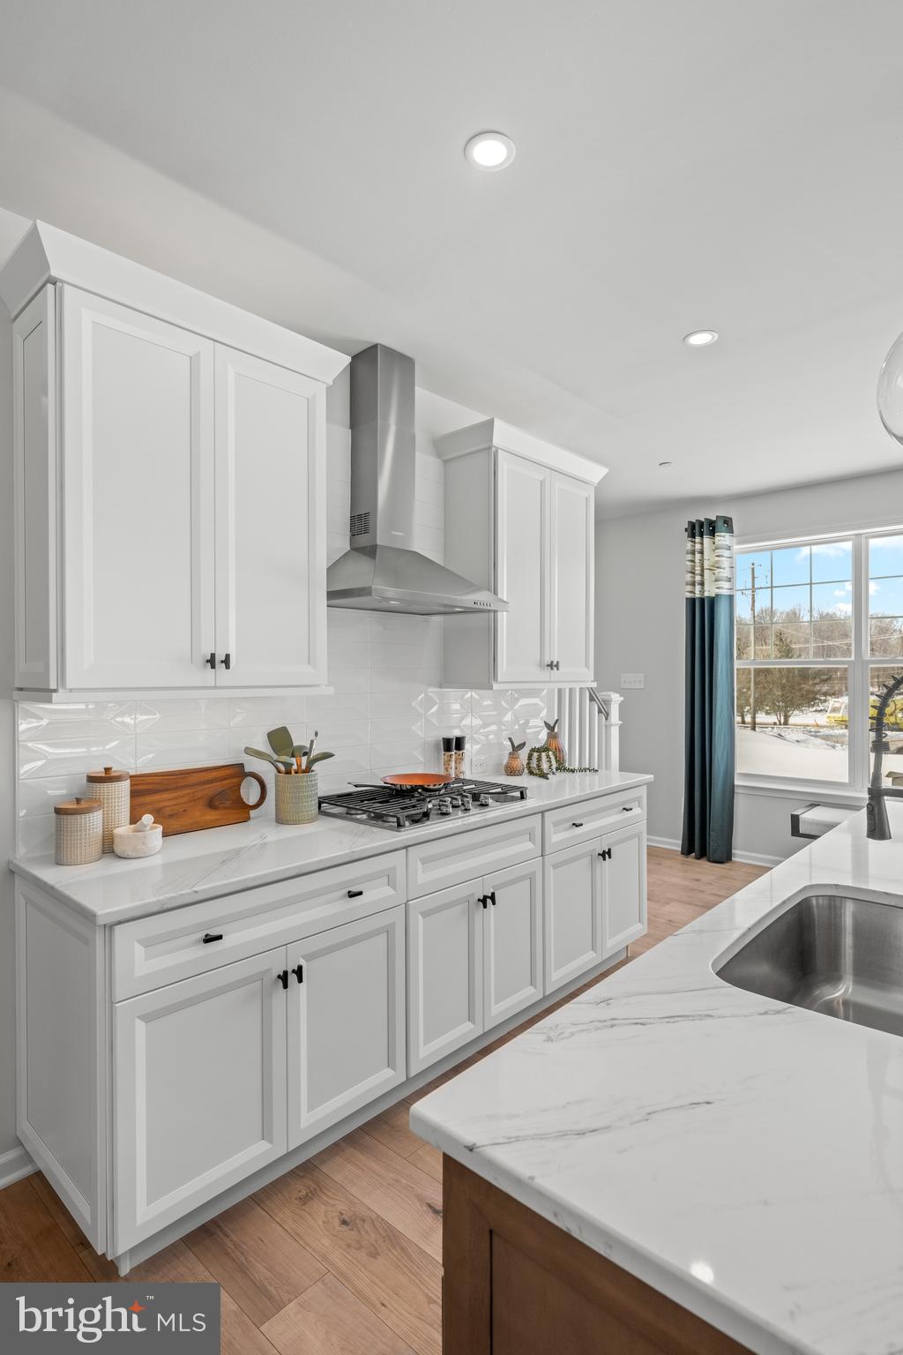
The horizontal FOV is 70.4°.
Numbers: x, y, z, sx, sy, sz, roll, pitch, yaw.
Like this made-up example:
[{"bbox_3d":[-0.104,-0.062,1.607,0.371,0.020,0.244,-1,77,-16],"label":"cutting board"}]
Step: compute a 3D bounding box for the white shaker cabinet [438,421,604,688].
[{"bbox_3d":[0.395,-0.544,3.306,0.390,1.200,0.925,0,0,44],"label":"white shaker cabinet"}]

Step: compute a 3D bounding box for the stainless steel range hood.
[{"bbox_3d":[-0.171,-0.804,2.670,0.460,1.045,0.765,0,0,44],"label":"stainless steel range hood"}]

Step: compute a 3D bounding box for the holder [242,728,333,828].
[{"bbox_3d":[-0.578,0.351,2.321,0.220,0.340,0.240,0,0,44],"label":"holder"}]

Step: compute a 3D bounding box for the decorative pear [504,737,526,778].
[{"bbox_3d":[0.327,0.413,3.373,0.104,0.207,0.112,0,0,0],"label":"decorative pear"}]

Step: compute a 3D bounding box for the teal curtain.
[{"bbox_3d":[1.982,0.109,5.005,0.410,2.610,0.120,0,0,44],"label":"teal curtain"}]

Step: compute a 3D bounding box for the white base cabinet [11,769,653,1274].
[{"bbox_3d":[-0.099,0.976,2.593,0.655,0.914,2.637,0,0,44],"label":"white base cabinet"}]

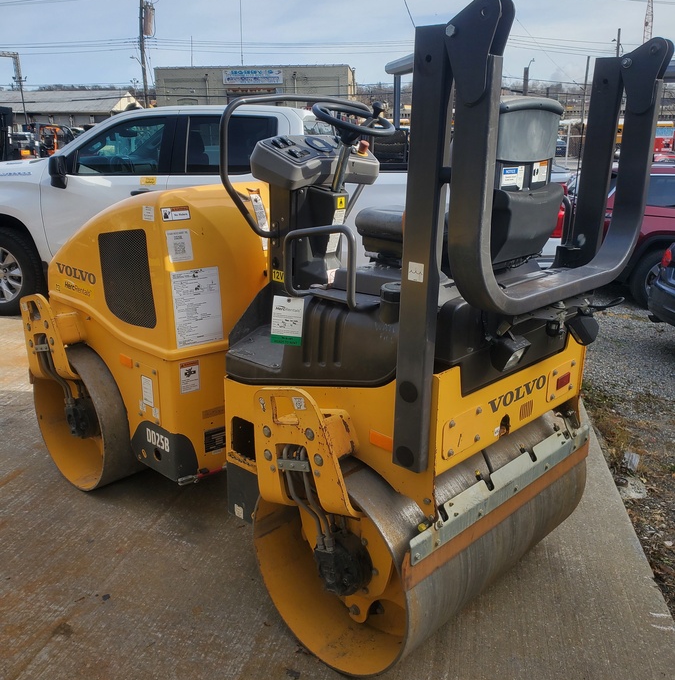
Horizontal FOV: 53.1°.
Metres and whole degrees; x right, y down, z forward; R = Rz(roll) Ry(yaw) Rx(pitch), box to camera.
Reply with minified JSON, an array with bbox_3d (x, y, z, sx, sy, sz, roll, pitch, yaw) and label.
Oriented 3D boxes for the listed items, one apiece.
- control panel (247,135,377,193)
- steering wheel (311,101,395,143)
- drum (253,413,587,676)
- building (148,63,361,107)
[{"bbox_3d":[-0.075,-0.733,2.771,0.440,0.145,0.290,-16,36,-43],"label":"control panel"},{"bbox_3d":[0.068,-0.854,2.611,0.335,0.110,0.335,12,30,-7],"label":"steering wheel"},{"bbox_3d":[0.358,0.641,2.649,0.742,0.742,1.182,18,24,42],"label":"drum"},{"bbox_3d":[-5.409,-17.138,50.749,13.192,5.434,10.000,2,18,5],"label":"building"}]

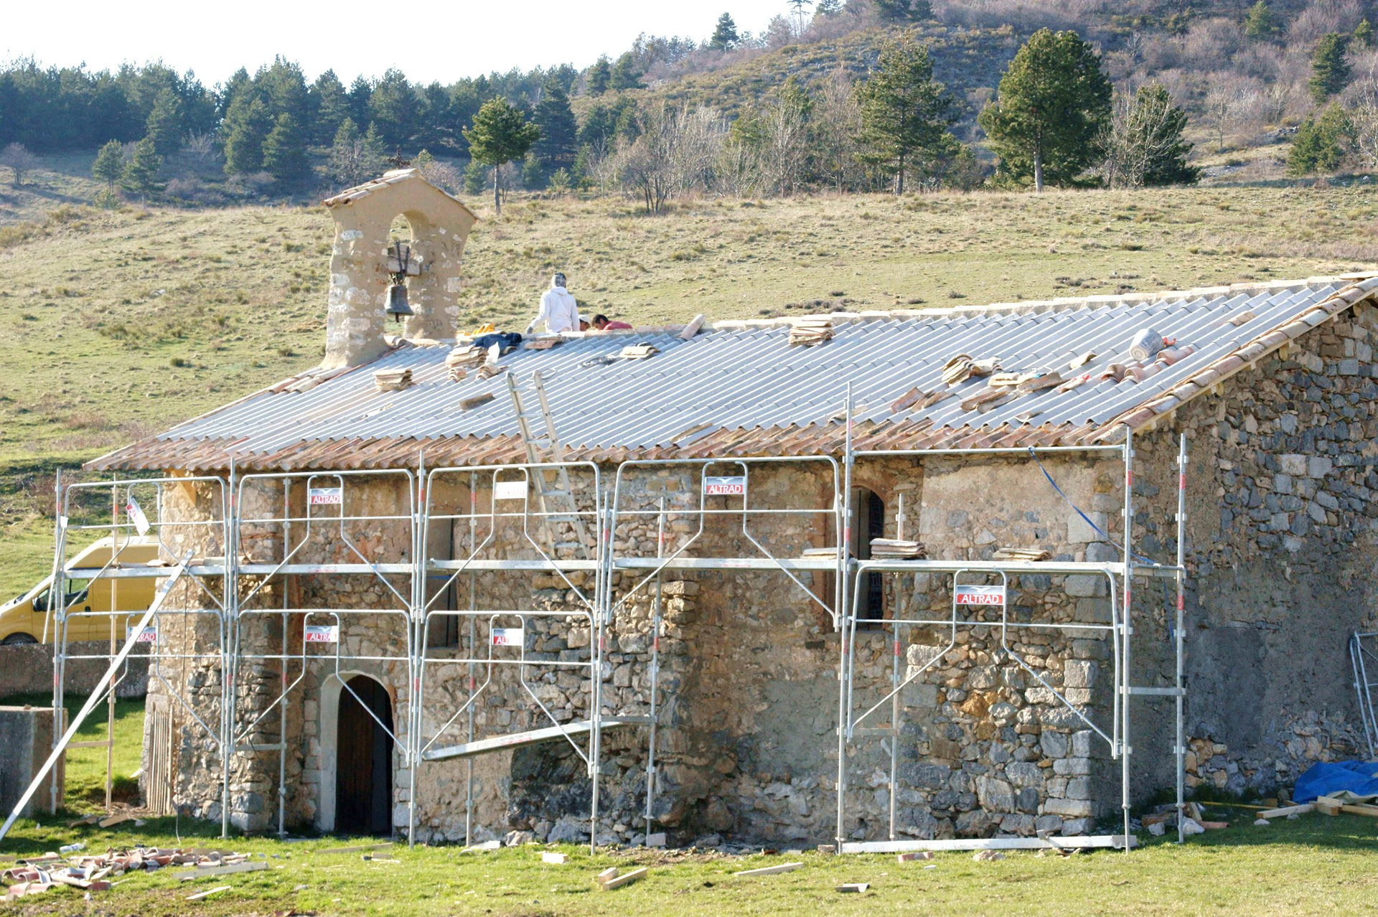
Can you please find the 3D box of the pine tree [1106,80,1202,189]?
[{"bbox_3d":[27.395,-19.046,185.000,5.460,6.158,5.460,1,-3,0],"label":"pine tree"}]

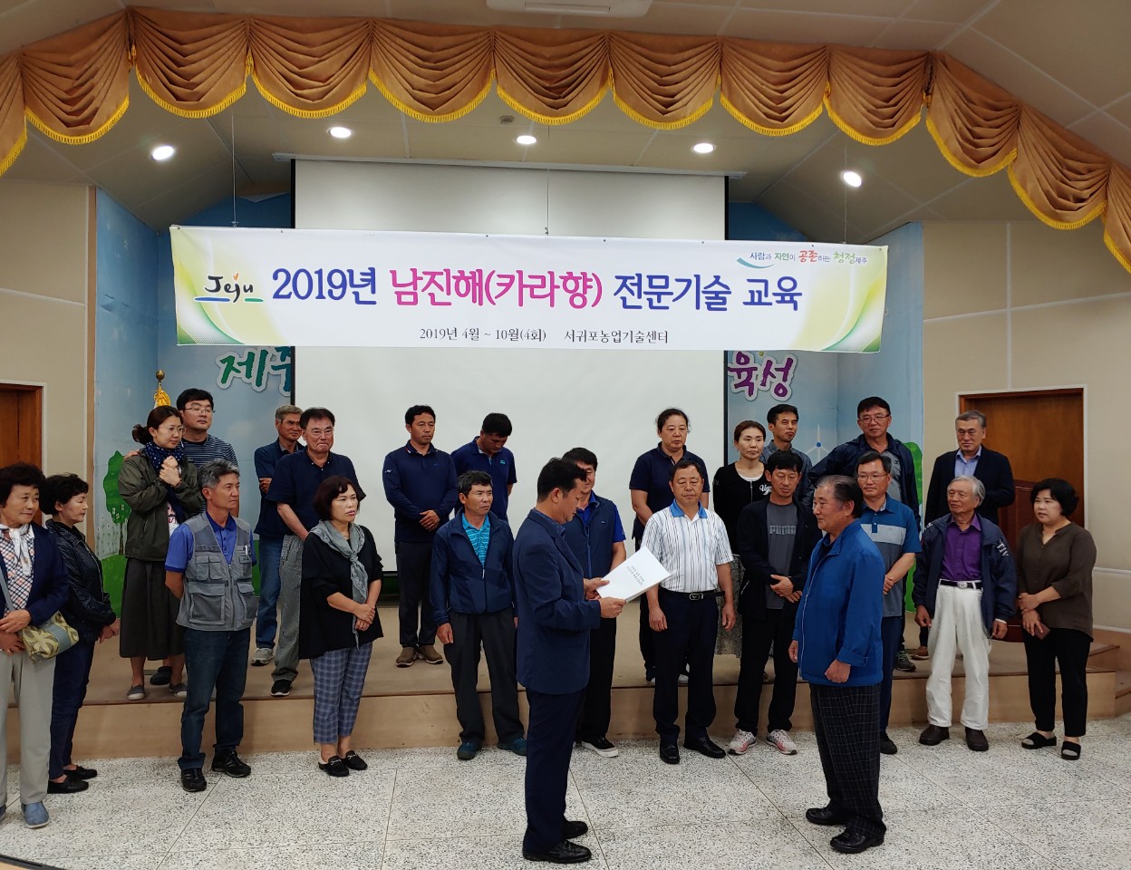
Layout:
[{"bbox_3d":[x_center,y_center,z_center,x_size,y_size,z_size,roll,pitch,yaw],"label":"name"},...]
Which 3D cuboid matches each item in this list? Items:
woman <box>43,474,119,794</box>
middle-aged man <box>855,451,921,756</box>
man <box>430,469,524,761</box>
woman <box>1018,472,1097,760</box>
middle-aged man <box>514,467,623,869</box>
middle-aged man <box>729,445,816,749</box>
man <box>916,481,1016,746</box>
[{"bbox_3d":[-2.497,0.998,4.327,0.420,1.587,0.460,0,-2,-5],"label":"woman"},{"bbox_3d":[1.810,0.958,4.852,0.520,1.710,0.340,0,-1,20],"label":"middle-aged man"},{"bbox_3d":[-0.505,1.020,4.928,0.540,1.628,0.370,1,-2,-17],"label":"man"},{"bbox_3d":[2.841,1.039,4.866,0.340,1.555,0.460,1,-2,-39],"label":"woman"},{"bbox_3d":[0.016,0.945,3.639,0.480,1.681,0.520,0,-1,2],"label":"middle-aged man"},{"bbox_3d":[1.237,0.957,4.863,0.520,1.709,0.360,0,-1,10],"label":"middle-aged man"},{"bbox_3d":[2.408,1.044,5.072,0.550,1.599,0.360,-1,-2,27],"label":"man"}]

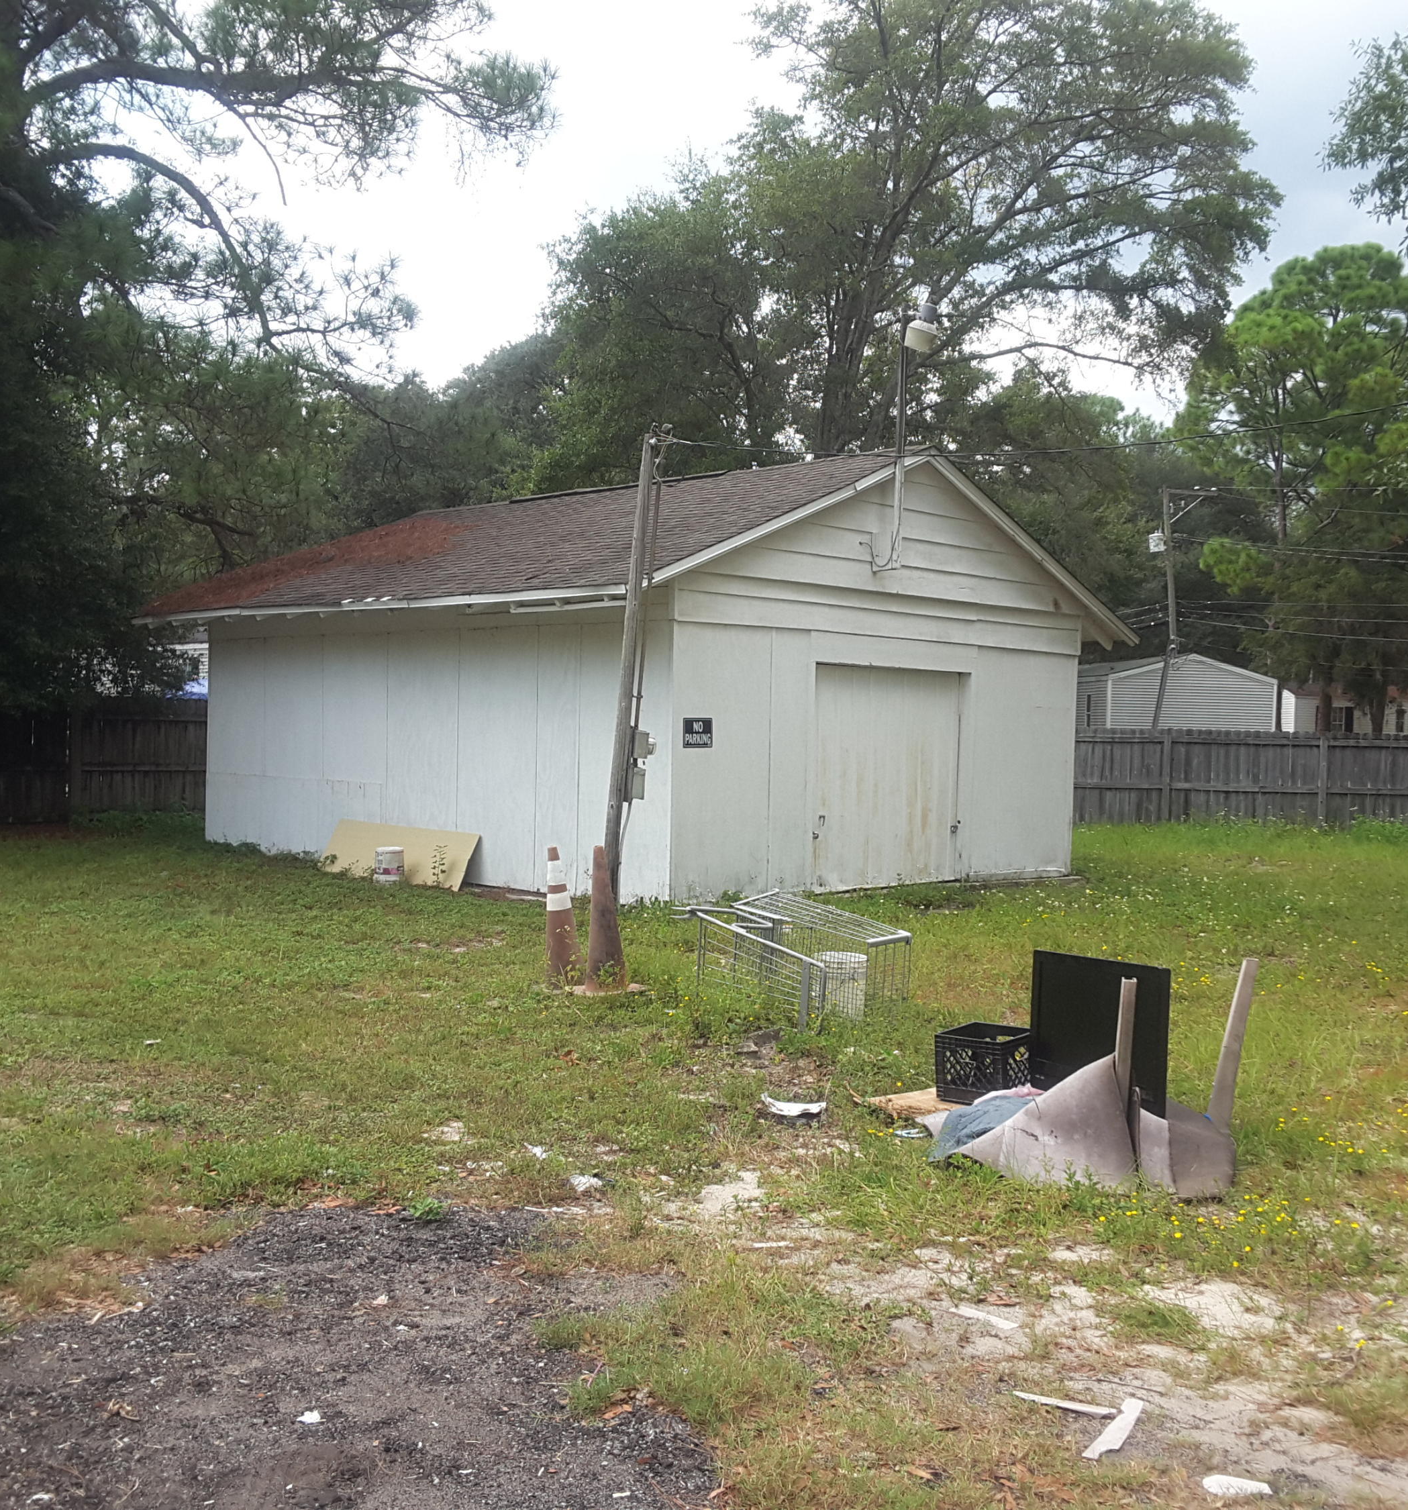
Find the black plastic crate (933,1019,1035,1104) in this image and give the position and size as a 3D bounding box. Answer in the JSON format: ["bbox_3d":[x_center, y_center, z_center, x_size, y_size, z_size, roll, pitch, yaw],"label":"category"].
[{"bbox_3d":[1.270,1.390,8.040,0.335,0.280,0.345,2,1,38],"label":"black plastic crate"}]

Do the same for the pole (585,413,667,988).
[{"bbox_3d":[-0.517,-0.586,14.000,0.320,3.940,0.220,5,0,9],"label":"pole"}]

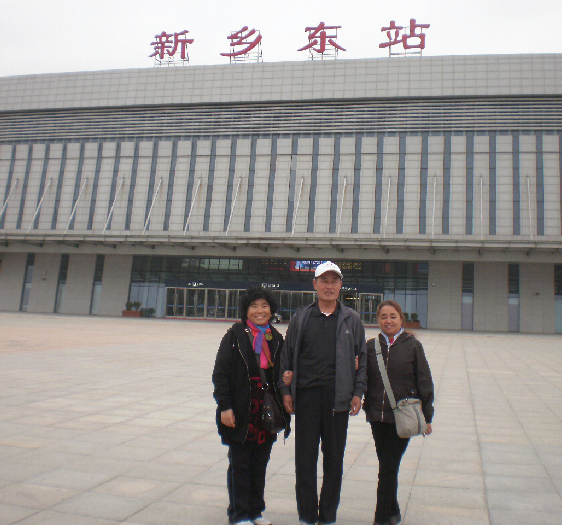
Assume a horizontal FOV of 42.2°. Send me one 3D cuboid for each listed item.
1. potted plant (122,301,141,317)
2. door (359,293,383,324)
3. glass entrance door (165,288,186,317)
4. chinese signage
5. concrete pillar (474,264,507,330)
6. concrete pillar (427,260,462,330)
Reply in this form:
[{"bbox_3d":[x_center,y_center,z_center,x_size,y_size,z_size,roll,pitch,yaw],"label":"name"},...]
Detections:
[{"bbox_3d":[-13.140,4.183,64.611,1.880,1.250,0.650,1,-3,14],"label":"potted plant"},{"bbox_3d":[7.529,3.923,60.231,1.880,2.600,0.200,1,-3,14],"label":"door"},{"bbox_3d":[-9.289,3.587,64.424,1.880,2.600,0.200,1,-3,14],"label":"glass entrance door"},{"bbox_3d":[0.245,-20.404,67.326,26.300,3.300,0.600,1,-3,14],"label":"chinese signage"},{"bbox_3d":[16.907,2.810,58.605,2.670,5.450,0.900,1,-3,14],"label":"concrete pillar"},{"bbox_3d":[13.427,2.734,59.473,2.670,5.450,0.900,1,-3,14],"label":"concrete pillar"}]

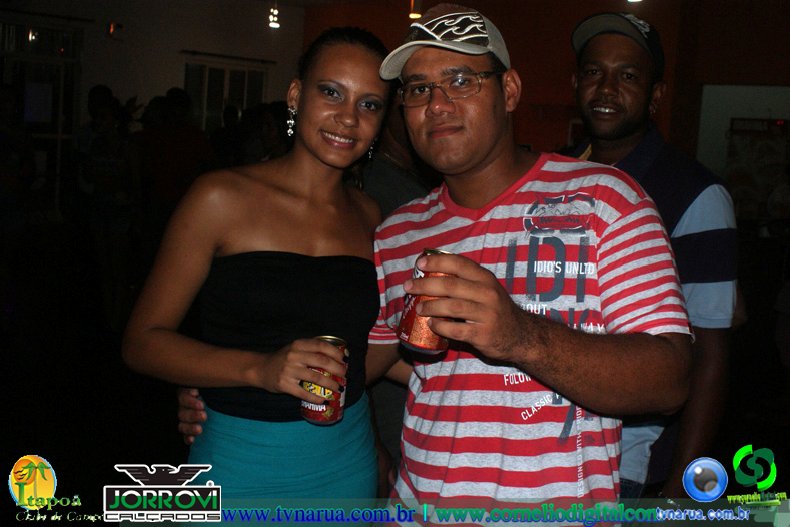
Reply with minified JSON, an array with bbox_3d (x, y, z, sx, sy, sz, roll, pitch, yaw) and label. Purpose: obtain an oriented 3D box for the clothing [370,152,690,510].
[{"bbox_3d":[0.220,0.165,1.330,0.540,0.700,0.320,5,4,27],"label":"clothing"}]

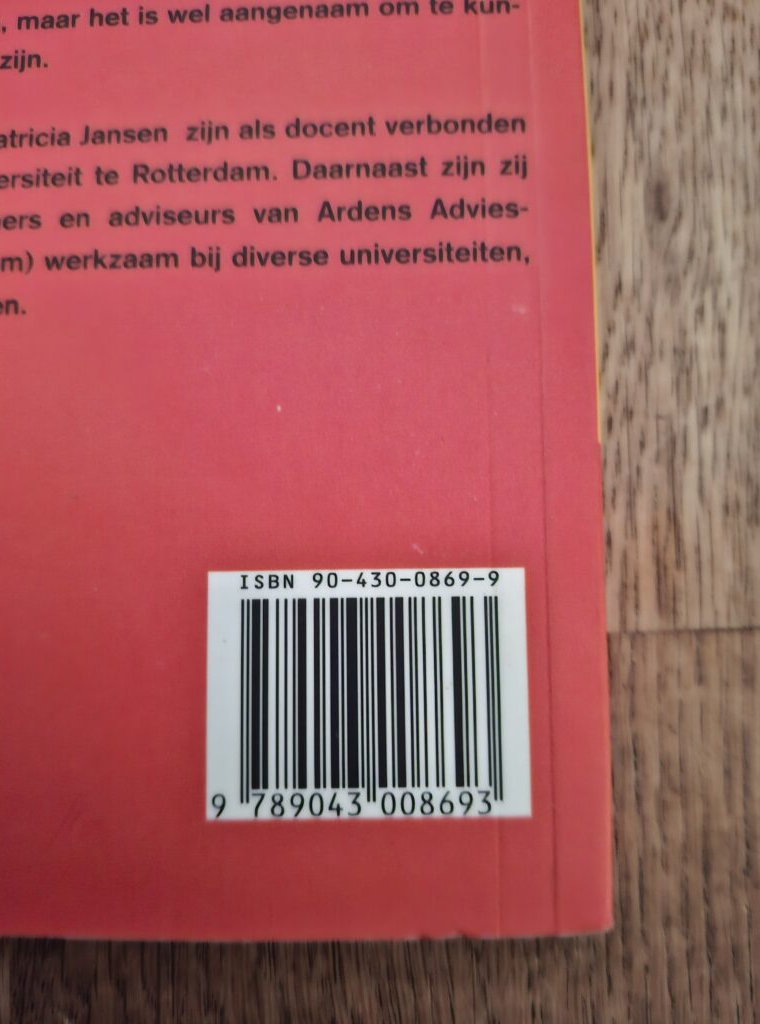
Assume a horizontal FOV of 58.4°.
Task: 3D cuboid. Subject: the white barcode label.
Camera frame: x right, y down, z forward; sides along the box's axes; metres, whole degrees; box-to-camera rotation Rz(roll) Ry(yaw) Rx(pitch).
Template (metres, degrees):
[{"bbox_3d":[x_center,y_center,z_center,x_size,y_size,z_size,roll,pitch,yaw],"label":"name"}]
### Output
[{"bbox_3d":[-0.001,0.021,0.079,0.037,0.001,0.029,-1,85,1],"label":"white barcode label"}]

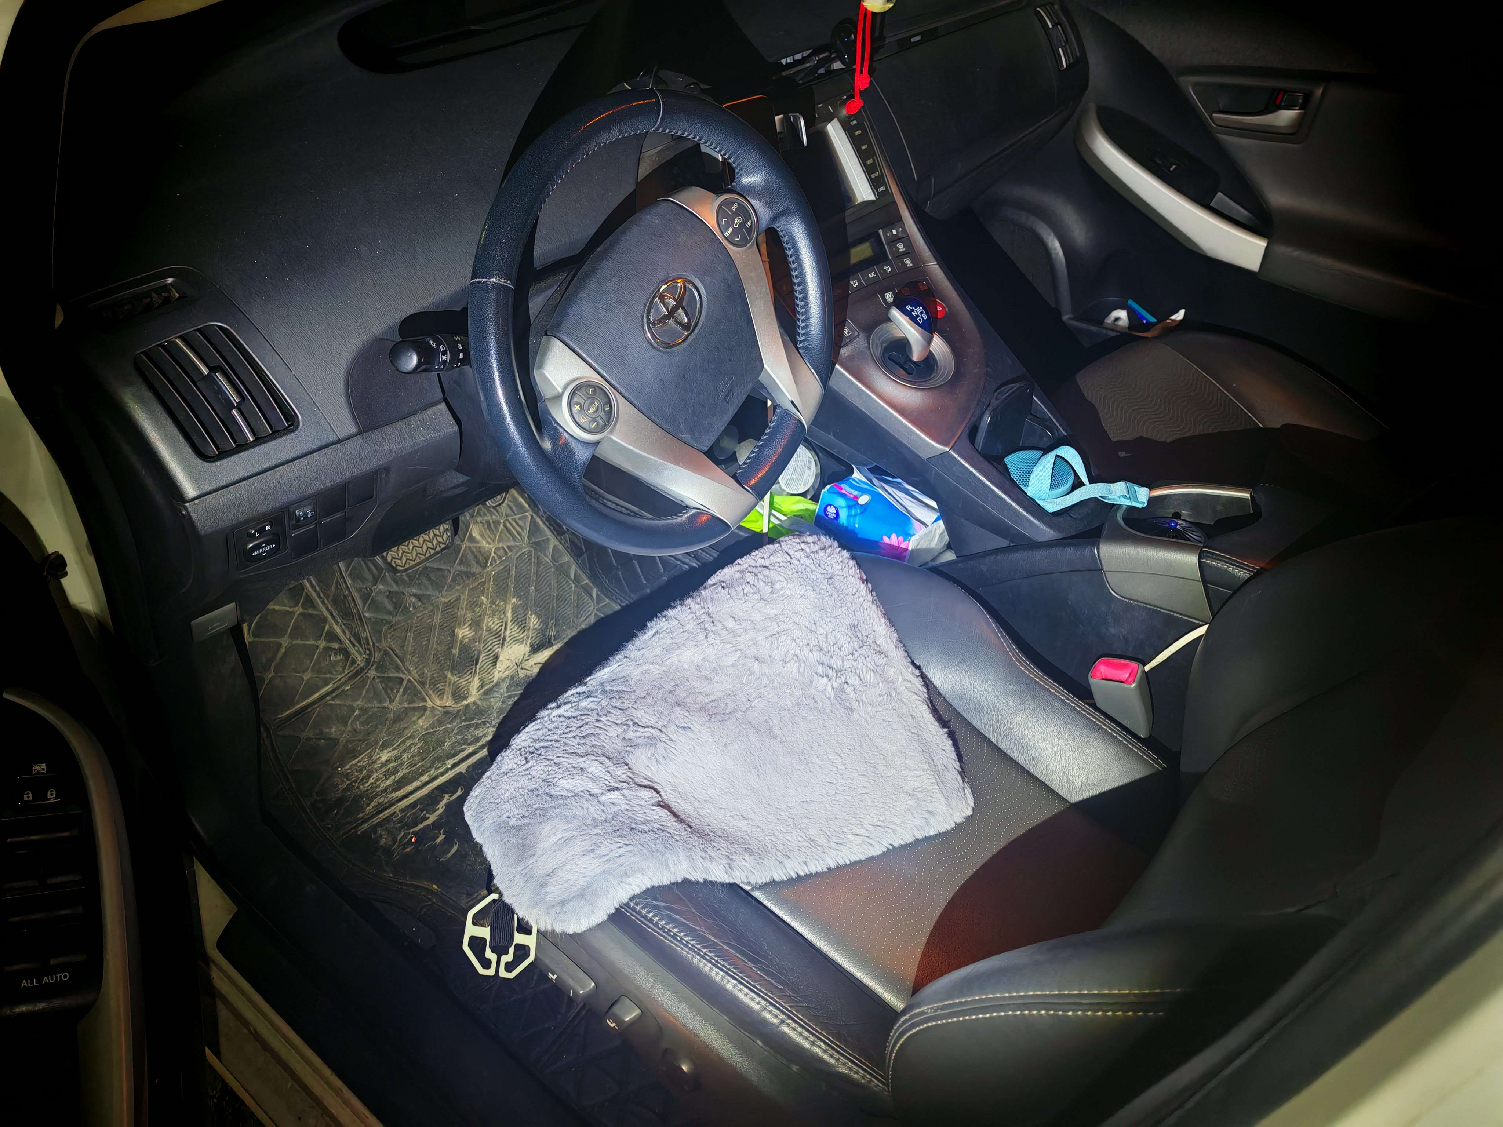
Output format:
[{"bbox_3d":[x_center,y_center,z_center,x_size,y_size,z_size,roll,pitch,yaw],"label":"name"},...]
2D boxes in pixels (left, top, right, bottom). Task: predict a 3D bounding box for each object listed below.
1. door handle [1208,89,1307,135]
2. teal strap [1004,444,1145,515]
[{"bbox_3d":[0.673,-0.604,1.510,0.120,0.047,0.033,25,41,35],"label":"door handle"},{"bbox_3d":[0.308,-0.082,1.098,0.140,0.043,0.075,25,41,35],"label":"teal strap"}]

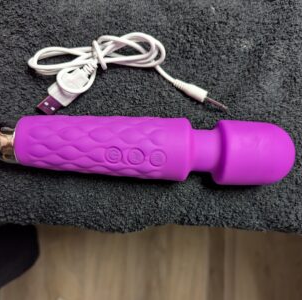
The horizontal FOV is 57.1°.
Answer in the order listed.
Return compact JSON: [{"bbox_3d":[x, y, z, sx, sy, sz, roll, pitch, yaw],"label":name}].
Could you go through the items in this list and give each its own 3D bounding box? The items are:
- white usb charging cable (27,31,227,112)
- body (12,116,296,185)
[{"bbox_3d":[-0.017,-0.057,0.205,0.147,0.014,0.065,0,82,-1],"label":"white usb charging cable"},{"bbox_3d":[-0.007,-0.001,0.183,0.198,0.041,0.042,3,85,0],"label":"body"}]

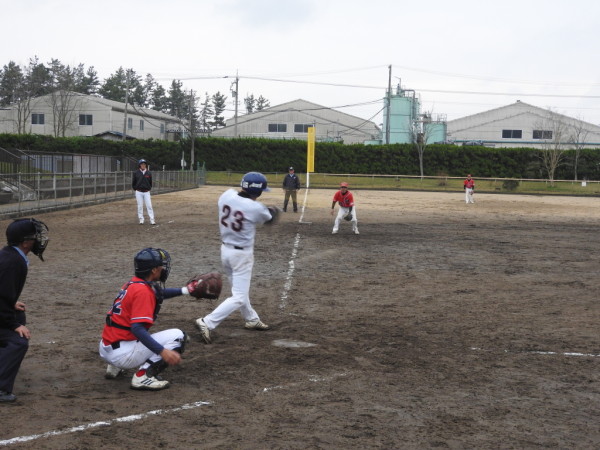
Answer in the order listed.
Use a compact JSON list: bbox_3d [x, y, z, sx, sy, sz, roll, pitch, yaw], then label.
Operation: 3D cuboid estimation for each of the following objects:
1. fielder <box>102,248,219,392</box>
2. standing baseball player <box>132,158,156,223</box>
[{"bbox_3d":[-1.170,0.749,7.800,0.980,1.070,0.680,-1,4,-37],"label":"fielder"},{"bbox_3d":[-4.111,-0.867,25.200,0.580,1.740,0.380,1,3,-12],"label":"standing baseball player"}]

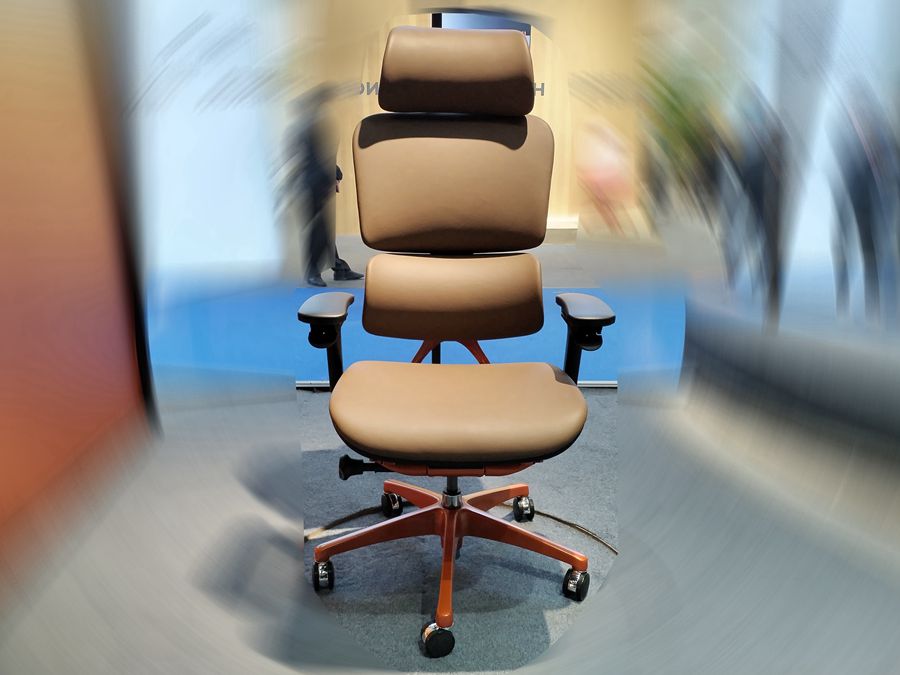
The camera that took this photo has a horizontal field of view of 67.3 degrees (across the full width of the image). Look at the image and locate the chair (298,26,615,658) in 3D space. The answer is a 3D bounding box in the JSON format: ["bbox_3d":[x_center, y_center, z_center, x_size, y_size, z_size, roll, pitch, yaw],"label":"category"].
[{"bbox_3d":[0.014,-0.051,1.510,0.669,1.273,0.698,0,14,-2],"label":"chair"}]

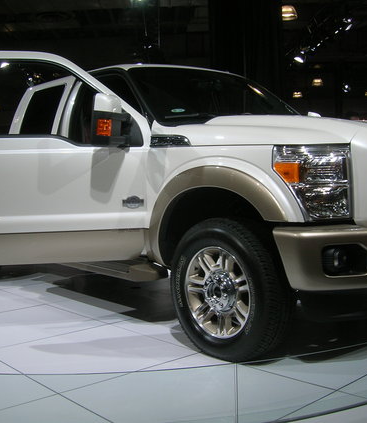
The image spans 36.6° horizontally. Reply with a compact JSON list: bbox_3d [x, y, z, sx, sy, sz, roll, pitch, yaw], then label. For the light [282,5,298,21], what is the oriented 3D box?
[{"bbox_3d":[2.607,-4.929,13.771,0.480,0.340,0.480,-3,4,0],"label":"light"}]

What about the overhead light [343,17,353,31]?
[{"bbox_3d":[3.773,-4.299,12.682,0.250,0.320,0.280,-6,5,-38],"label":"overhead light"}]

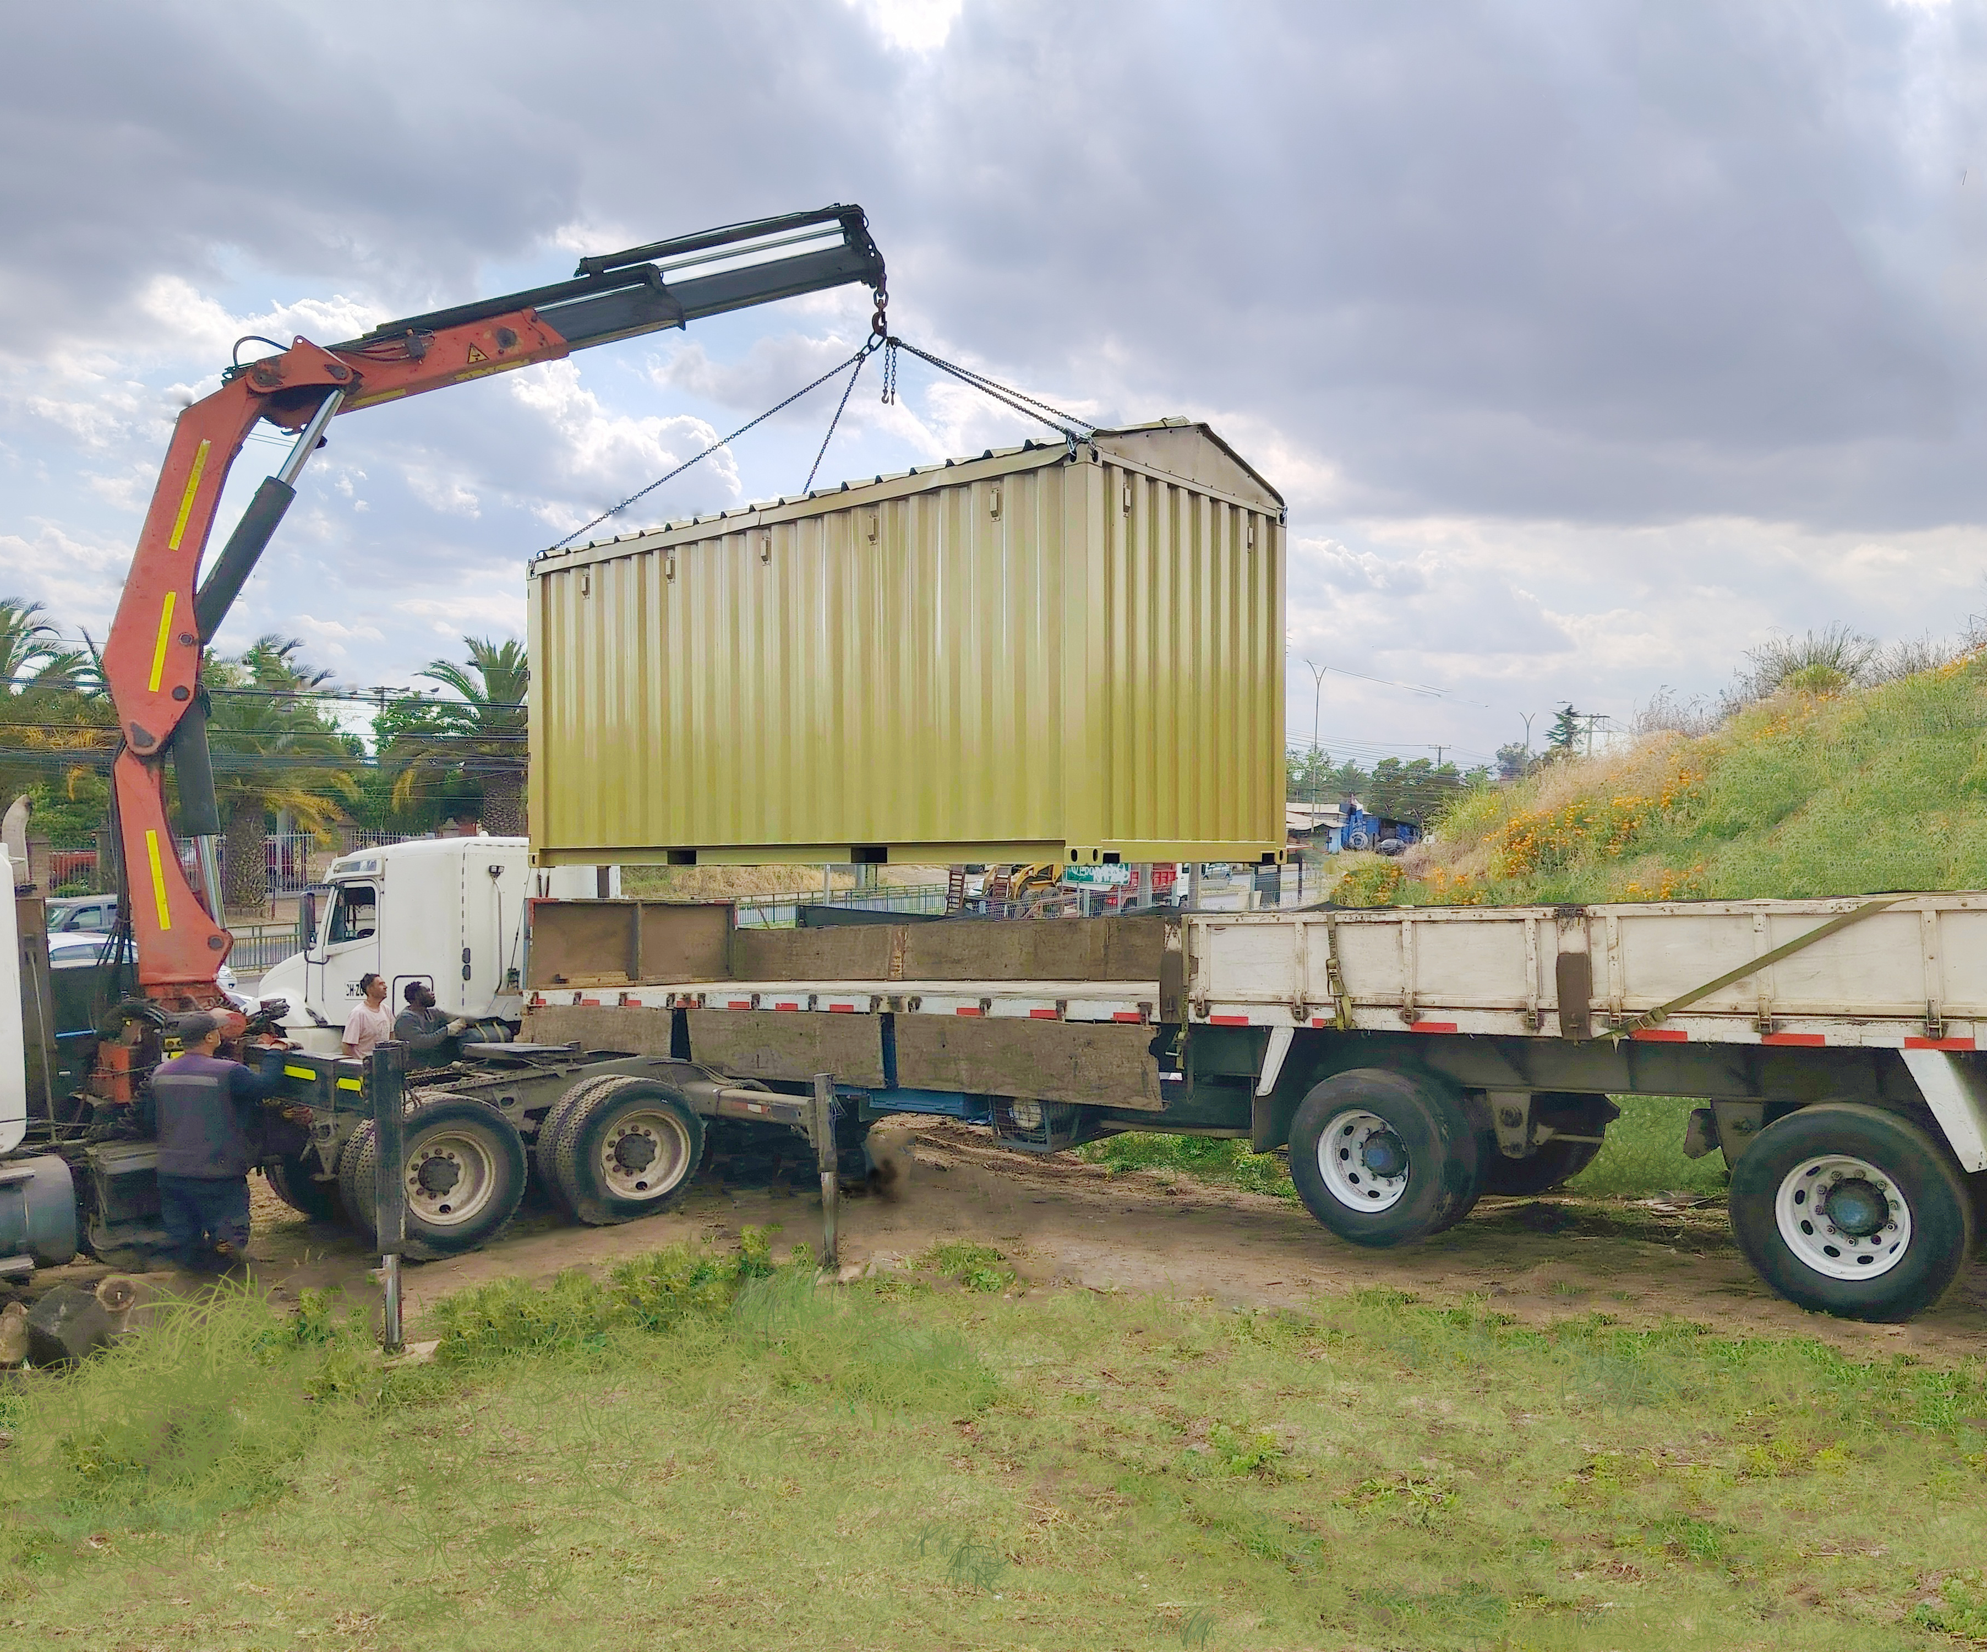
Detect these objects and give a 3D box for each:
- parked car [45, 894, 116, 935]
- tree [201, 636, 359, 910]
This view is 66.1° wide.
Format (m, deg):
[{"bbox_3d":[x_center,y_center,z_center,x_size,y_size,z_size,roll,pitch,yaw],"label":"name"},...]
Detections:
[{"bbox_3d":[-18.100,2.280,30.000,1.830,1.760,4.650,0,-1,12],"label":"parked car"},{"bbox_3d":[-22.200,-1.600,46.000,5.900,8.200,5.900,0,-1,0],"label":"tree"}]

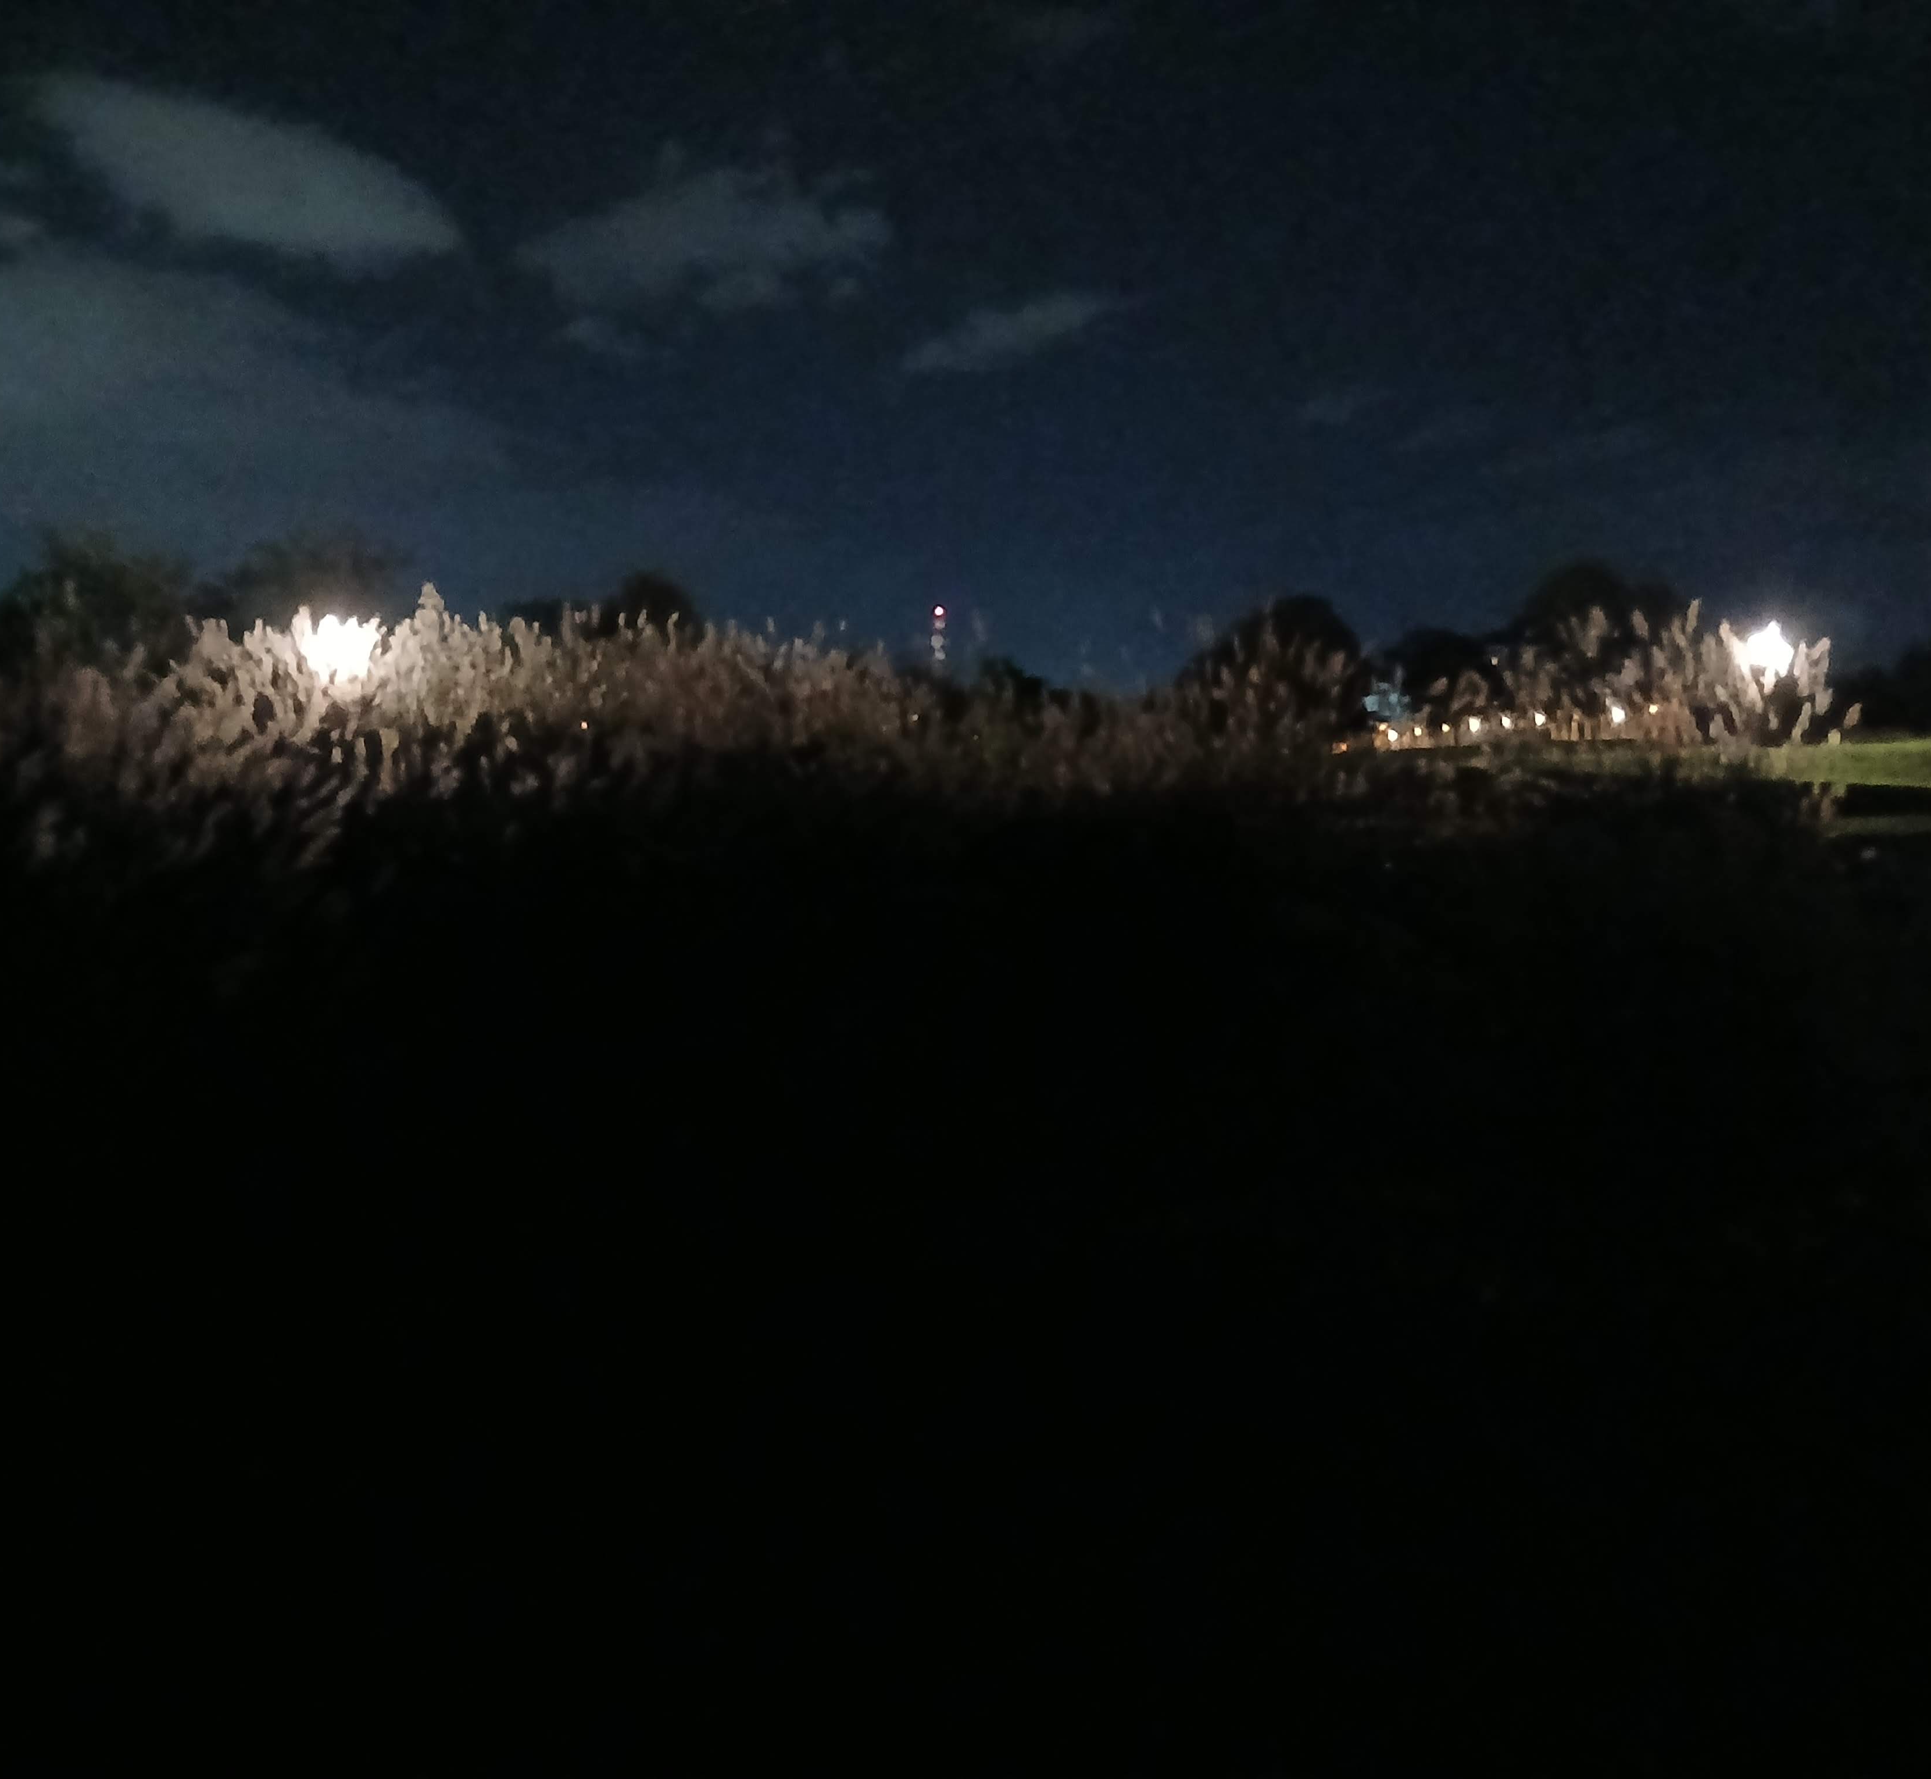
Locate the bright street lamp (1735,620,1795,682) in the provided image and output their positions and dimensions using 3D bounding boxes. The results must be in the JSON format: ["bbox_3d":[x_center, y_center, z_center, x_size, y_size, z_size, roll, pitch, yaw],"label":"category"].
[{"bbox_3d":[8.976,-2.684,20.000,0.650,0.650,0.650,2,5,24],"label":"bright street lamp"}]

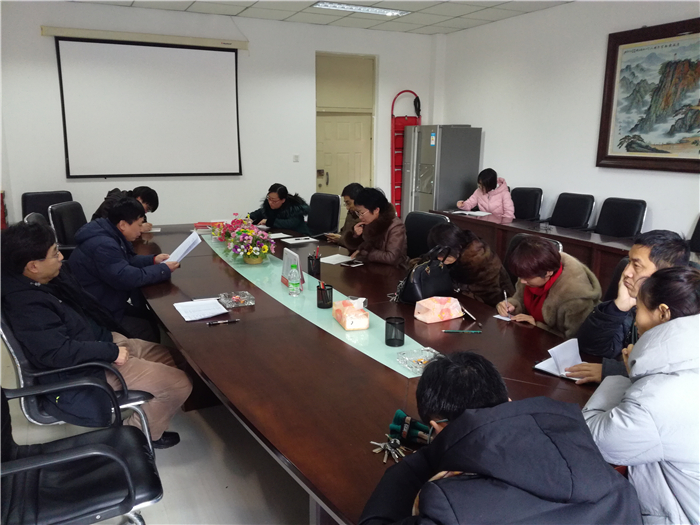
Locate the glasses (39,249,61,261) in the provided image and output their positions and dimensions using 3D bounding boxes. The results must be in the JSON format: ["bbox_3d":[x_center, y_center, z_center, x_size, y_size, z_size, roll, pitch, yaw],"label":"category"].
[{"bbox_3d":[-1.359,-0.040,2.397,0.135,0.045,0.140,3,11,-21],"label":"glasses"}]

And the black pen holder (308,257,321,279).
[{"bbox_3d":[-0.221,0.014,3.396,0.078,0.099,0.078,0,13,0],"label":"black pen holder"}]

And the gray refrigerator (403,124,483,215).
[{"bbox_3d":[1.263,-1.001,7.711,0.720,1.760,0.880,-6,14,-26],"label":"gray refrigerator"}]

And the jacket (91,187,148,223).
[{"bbox_3d":[-2.147,-0.364,5.036,0.500,0.610,0.500,-4,14,-20],"label":"jacket"}]

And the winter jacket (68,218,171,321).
[{"bbox_3d":[-1.351,0.059,3.203,0.550,0.630,0.540,-6,15,-26],"label":"winter jacket"}]

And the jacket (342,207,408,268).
[{"bbox_3d":[0.196,-0.119,4.026,0.520,0.600,0.500,-6,15,-26],"label":"jacket"}]

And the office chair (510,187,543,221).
[{"bbox_3d":[1.842,-0.366,6.430,0.620,1.000,0.570,-8,16,-33],"label":"office chair"}]

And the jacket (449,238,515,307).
[{"bbox_3d":[0.714,0.126,3.212,0.530,0.560,0.500,-6,15,-26],"label":"jacket"}]

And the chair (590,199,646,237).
[{"bbox_3d":[2.417,-0.097,5.296,0.620,1.000,0.570,-8,16,-33],"label":"chair"}]

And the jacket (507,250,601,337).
[{"bbox_3d":[1.036,0.272,2.801,0.530,0.650,0.560,12,18,42],"label":"jacket"}]

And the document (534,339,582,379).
[{"bbox_3d":[0.847,0.358,2.108,0.200,0.100,0.210,-12,18,-43],"label":"document"}]

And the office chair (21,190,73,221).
[{"bbox_3d":[-2.944,-0.156,5.346,0.570,1.000,0.620,-8,15,-31],"label":"office chair"}]

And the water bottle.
[{"bbox_3d":[-0.308,0.099,3.021,0.060,0.176,0.060,-6,14,-25],"label":"water bottle"}]

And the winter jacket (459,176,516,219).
[{"bbox_3d":[1.738,-0.667,6.656,0.570,0.730,0.500,12,18,42],"label":"winter jacket"}]

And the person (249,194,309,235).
[{"bbox_3d":[-0.733,-0.292,5.749,0.550,1.120,0.760,13,18,42],"label":"person"}]

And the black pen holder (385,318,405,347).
[{"bbox_3d":[0.186,0.287,2.241,0.078,0.099,0.078,0,13,0],"label":"black pen holder"}]

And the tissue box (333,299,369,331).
[{"bbox_3d":[0.002,0.247,2.604,0.109,0.080,0.222,-4,14,-17],"label":"tissue box"}]

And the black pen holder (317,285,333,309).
[{"bbox_3d":[-0.129,0.180,2.837,0.080,0.104,0.080,0,13,0],"label":"black pen holder"}]

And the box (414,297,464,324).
[{"bbox_3d":[0.444,0.227,2.705,0.224,0.080,0.108,-7,15,-30],"label":"box"}]

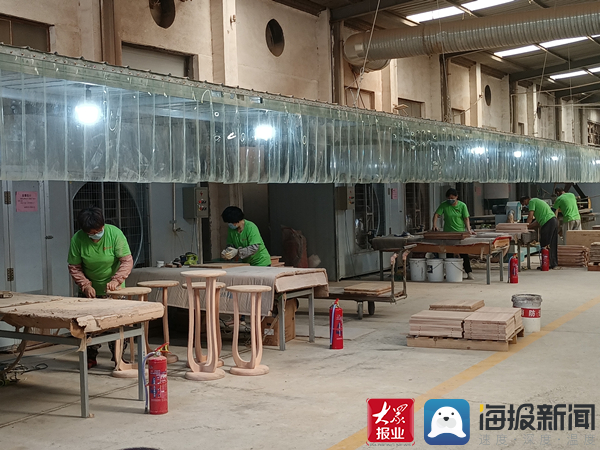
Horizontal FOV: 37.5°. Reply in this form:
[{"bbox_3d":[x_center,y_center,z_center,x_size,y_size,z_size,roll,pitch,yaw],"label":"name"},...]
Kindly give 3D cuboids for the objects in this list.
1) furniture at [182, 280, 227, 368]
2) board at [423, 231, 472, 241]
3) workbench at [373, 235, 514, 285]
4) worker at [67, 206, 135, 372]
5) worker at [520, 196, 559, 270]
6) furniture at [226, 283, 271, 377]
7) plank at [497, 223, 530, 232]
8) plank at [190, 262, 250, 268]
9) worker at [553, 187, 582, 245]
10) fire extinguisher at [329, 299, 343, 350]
[{"bbox_3d":[-0.862,0.911,8.112,0.398,0.743,0.398,-2,1,0],"label":"furniture"},{"bbox_3d":[2.512,0.181,14.963,0.680,0.100,0.410,-1,2,35],"label":"board"},{"bbox_3d":[2.383,0.599,15.089,2.140,0.735,1.000,-1,2,30],"label":"workbench"},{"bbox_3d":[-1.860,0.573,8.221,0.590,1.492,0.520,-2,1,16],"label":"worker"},{"bbox_3d":[4.598,0.150,17.012,0.680,1.390,0.480,-1,2,30],"label":"worker"},{"bbox_3d":[-0.443,0.900,7.577,0.380,0.725,0.380,-2,2,0],"label":"furniture"},{"bbox_3d":[4.047,0.055,16.802,0.510,0.155,0.450,-1,2,30],"label":"plank"},{"bbox_3d":[-0.866,0.452,9.676,0.470,0.026,0.460,0,2,39],"label":"plank"},{"bbox_3d":[5.670,-0.002,18.612,0.550,1.580,0.600,-3,2,-43],"label":"worker"},{"bbox_3d":[0.352,0.976,8.744,0.150,0.489,0.140,-2,1,3],"label":"fire extinguisher"}]

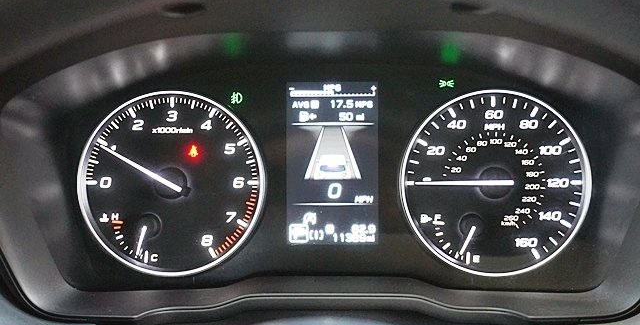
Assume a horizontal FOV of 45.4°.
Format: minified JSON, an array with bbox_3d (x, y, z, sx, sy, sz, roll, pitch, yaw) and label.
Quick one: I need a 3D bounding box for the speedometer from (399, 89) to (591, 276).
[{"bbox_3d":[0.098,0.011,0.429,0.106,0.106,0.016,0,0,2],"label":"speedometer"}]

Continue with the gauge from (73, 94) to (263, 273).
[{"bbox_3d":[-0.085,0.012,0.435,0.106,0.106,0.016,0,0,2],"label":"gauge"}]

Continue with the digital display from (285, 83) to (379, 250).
[{"bbox_3d":[0.007,0.001,0.437,0.052,0.093,0.008,0,0,2],"label":"digital display"}]

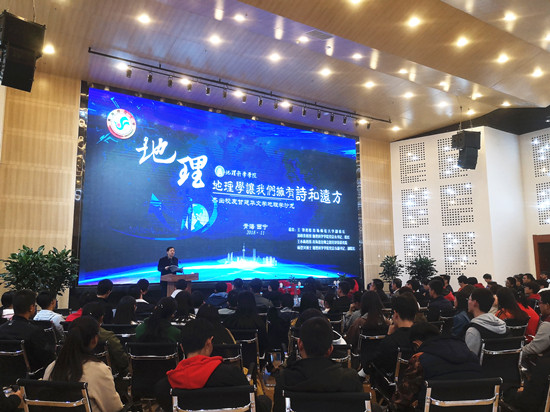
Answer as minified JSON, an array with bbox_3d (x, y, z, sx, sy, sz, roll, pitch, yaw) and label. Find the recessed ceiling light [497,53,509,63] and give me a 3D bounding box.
[{"bbox_3d":[5.465,-3.585,10.304,0.200,0.080,0.200,4,-9,-31],"label":"recessed ceiling light"}]

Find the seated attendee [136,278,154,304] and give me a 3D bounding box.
[{"bbox_3d":[-2.020,1.876,6.804,0.500,1.320,0.750,0,-8,-2],"label":"seated attendee"}]

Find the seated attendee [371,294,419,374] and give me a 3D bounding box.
[{"bbox_3d":[1.024,1.483,4.020,0.550,1.340,0.780,3,-8,-22],"label":"seated attendee"}]

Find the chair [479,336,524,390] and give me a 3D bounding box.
[{"bbox_3d":[2.145,1.754,4.352,0.540,0.880,0.580,2,-8,-16],"label":"chair"}]

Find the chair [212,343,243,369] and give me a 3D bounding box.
[{"bbox_3d":[-0.588,1.720,4.069,0.540,0.880,0.580,0,-8,-4],"label":"chair"}]

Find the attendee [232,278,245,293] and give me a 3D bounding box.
[{"bbox_3d":[-0.739,2.092,8.451,0.500,1.310,0.750,1,-8,-10],"label":"attendee"}]

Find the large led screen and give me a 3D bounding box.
[{"bbox_3d":[-0.870,-0.260,13.062,9.130,5.000,0.150,4,-9,-31],"label":"large led screen"}]

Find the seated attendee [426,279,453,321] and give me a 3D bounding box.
[{"bbox_3d":[2.482,1.854,6.884,0.520,1.340,0.750,4,-8,-27],"label":"seated attendee"}]

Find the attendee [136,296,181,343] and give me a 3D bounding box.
[{"bbox_3d":[-1.125,1.554,4.281,0.500,1.290,0.750,0,-8,-2],"label":"attendee"}]

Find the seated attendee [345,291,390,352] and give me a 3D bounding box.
[{"bbox_3d":[1.057,1.666,5.217,0.520,1.290,0.750,3,-8,-22],"label":"seated attendee"}]

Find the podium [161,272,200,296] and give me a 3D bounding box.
[{"bbox_3d":[-2.138,2.091,9.537,0.780,1.150,0.520,4,-9,-31],"label":"podium"}]

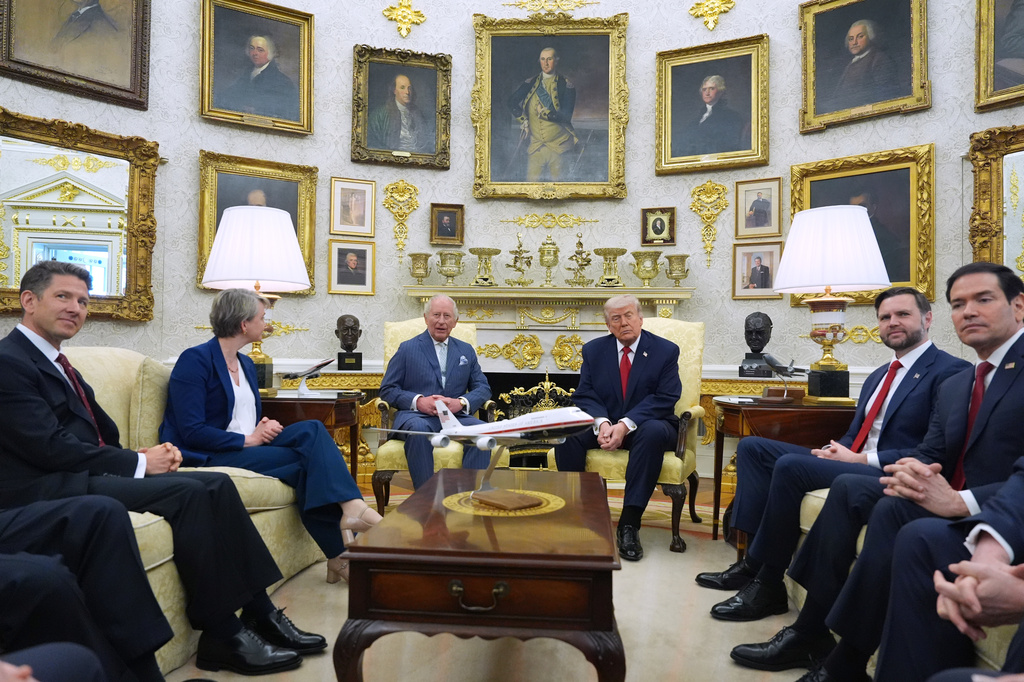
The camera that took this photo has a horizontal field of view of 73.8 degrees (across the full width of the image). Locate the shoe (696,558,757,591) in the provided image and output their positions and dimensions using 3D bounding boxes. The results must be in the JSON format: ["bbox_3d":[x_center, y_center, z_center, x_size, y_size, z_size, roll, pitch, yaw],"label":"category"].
[{"bbox_3d":[0.916,0.951,2.809,0.310,0.110,0.110,1,-1,6],"label":"shoe"}]

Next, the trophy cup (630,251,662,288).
[{"bbox_3d":[1.059,-0.555,5.360,0.265,0.302,0.245,1,-1,5],"label":"trophy cup"}]

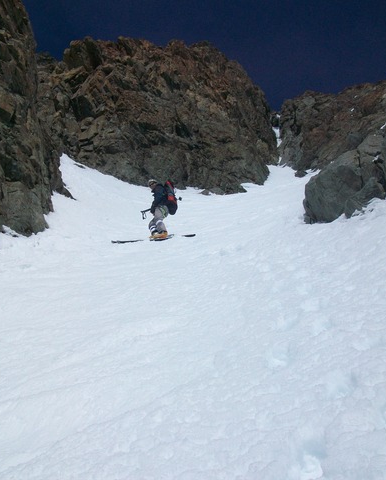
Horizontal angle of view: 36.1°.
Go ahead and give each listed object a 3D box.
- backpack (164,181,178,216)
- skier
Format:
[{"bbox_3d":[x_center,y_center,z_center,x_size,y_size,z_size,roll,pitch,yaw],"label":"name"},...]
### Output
[{"bbox_3d":[-0.495,-0.935,13.020,0.270,0.660,0.330,-2,-19,-27],"label":"backpack"},{"bbox_3d":[-0.747,-0.660,12.800,0.580,1.360,0.580,10,-24,-23],"label":"skier"}]

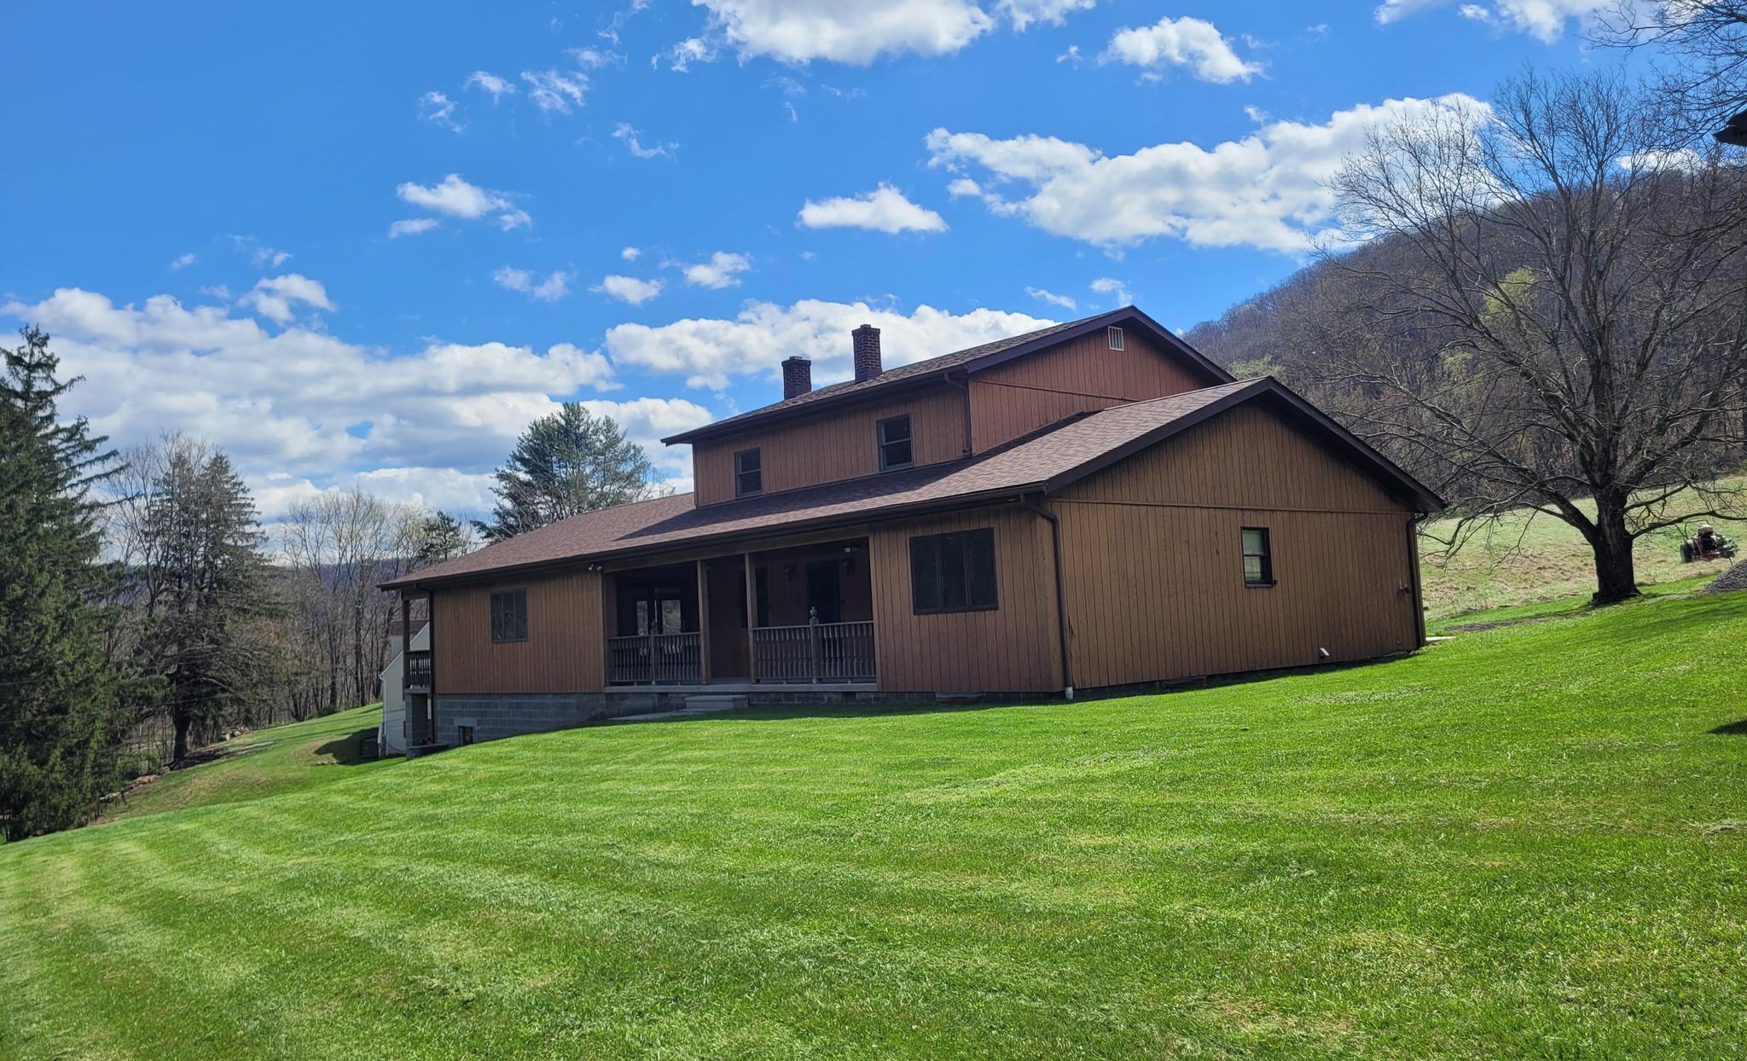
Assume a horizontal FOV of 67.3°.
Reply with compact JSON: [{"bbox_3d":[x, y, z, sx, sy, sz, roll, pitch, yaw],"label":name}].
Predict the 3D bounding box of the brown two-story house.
[{"bbox_3d":[-0.709,0.291,29.658,12.209,9.039,21.963,1,-6,-43],"label":"brown two-story house"}]

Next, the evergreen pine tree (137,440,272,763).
[{"bbox_3d":[-26.284,2.830,51.533,5.500,12.800,5.500,-3,-4,0],"label":"evergreen pine tree"}]

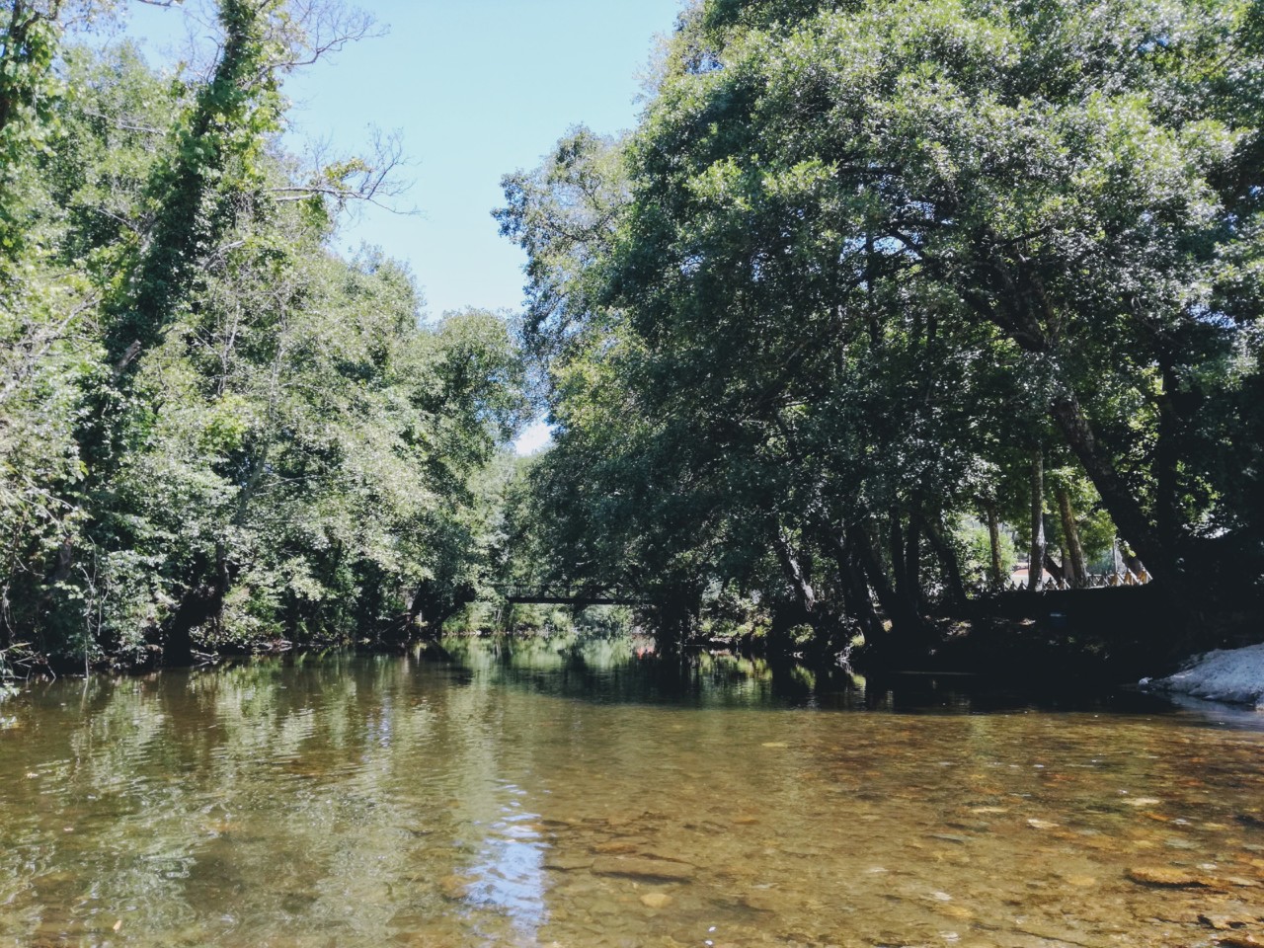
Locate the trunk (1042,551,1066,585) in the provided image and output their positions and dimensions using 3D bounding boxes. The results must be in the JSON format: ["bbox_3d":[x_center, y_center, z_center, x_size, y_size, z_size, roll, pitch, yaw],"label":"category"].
[{"bbox_3d":[11.158,2.486,26.000,0.300,0.950,0.300,-25,-8,21],"label":"trunk"}]

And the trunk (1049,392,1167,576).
[{"bbox_3d":[8.249,0.224,17.003,0.550,3.640,0.550,-26,-8,24],"label":"trunk"}]

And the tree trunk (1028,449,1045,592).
[{"bbox_3d":[9.423,1.077,23.002,0.340,3.430,0.340,1,-8,22],"label":"tree trunk"}]

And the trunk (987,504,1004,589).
[{"bbox_3d":[9.952,1.981,27.001,0.290,2.380,0.290,-5,-8,20],"label":"trunk"}]

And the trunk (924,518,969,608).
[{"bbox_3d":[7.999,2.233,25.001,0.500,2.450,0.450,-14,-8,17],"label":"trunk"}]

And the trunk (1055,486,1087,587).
[{"bbox_3d":[10.732,1.530,24.001,0.320,2.490,0.320,-10,-9,24],"label":"trunk"}]

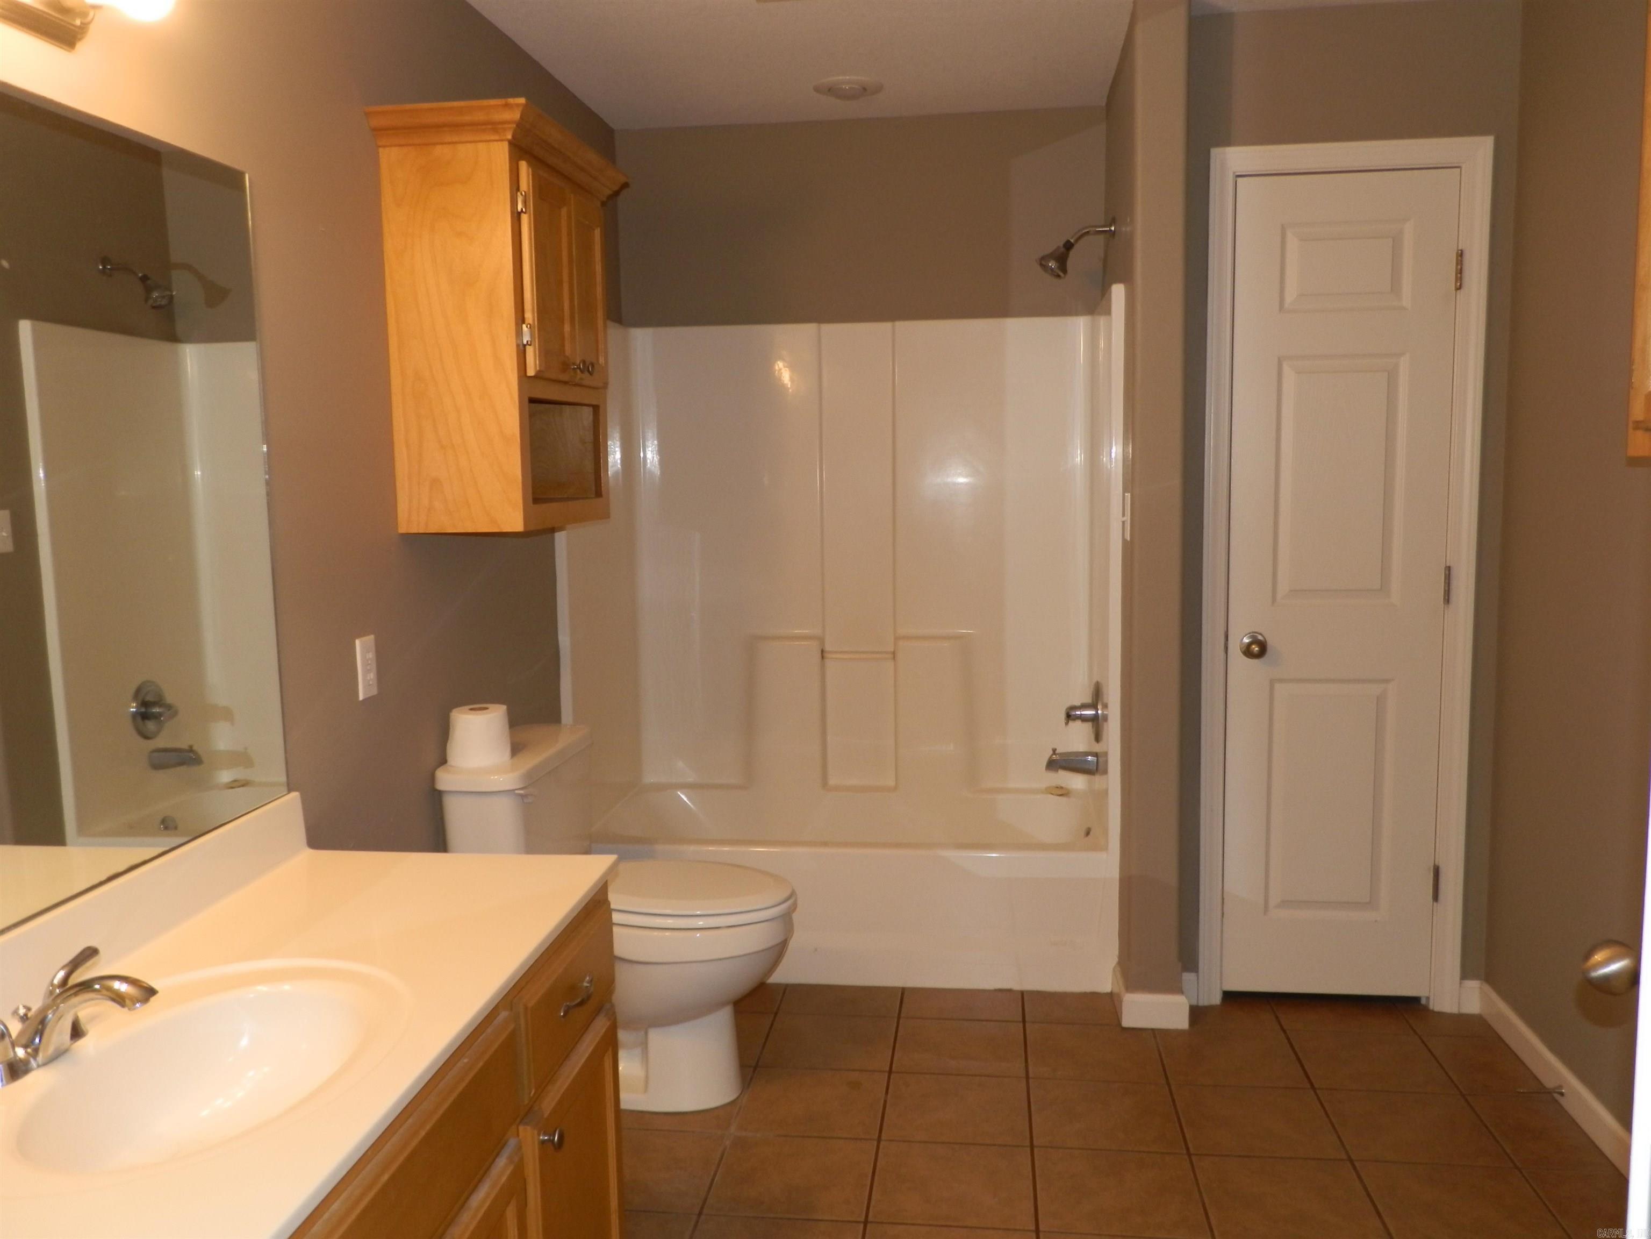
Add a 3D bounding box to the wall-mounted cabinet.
[{"bbox_3d":[-0.659,-0.605,2.882,0.308,0.801,0.722,0,6,7],"label":"wall-mounted cabinet"}]

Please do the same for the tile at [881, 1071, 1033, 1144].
[{"bbox_3d":[0.289,1.068,2.911,0.305,0.010,0.301,0,6,7],"label":"tile"}]

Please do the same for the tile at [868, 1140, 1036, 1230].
[{"bbox_3d":[0.248,1.094,2.586,0.308,0.010,0.308,0,6,7],"label":"tile"}]

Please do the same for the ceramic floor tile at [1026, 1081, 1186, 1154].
[{"bbox_3d":[0.597,1.060,2.856,0.308,0.010,0.308,0,6,7],"label":"ceramic floor tile"}]

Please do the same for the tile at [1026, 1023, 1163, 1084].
[{"bbox_3d":[0.635,1.027,3.165,0.308,0.010,0.308,0,6,7],"label":"tile"}]

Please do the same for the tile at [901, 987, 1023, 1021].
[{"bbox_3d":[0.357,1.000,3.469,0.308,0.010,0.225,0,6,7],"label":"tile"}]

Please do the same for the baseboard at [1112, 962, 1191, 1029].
[{"bbox_3d":[0.829,0.954,3.409,0.165,0.091,0.226,0,6,7],"label":"baseboard"}]

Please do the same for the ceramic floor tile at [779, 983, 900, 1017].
[{"bbox_3d":[0.047,1.007,3.516,0.305,0.010,0.206,0,6,7],"label":"ceramic floor tile"}]

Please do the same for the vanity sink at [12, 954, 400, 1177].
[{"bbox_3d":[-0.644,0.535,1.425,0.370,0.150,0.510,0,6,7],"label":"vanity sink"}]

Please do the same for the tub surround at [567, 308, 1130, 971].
[{"bbox_3d":[0.067,0.035,3.865,1.495,1.840,0.740,0,6,7],"label":"tub surround"}]

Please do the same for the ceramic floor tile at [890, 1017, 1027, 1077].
[{"bbox_3d":[0.327,1.034,3.217,0.305,0.010,0.301,0,6,7],"label":"ceramic floor tile"}]

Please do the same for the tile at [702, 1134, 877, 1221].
[{"bbox_3d":[-0.061,1.104,2.643,0.305,0.010,0.301,0,6,7],"label":"tile"}]

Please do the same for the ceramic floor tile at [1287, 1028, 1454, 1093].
[{"bbox_3d":[1.262,1.030,3.101,0.305,0.010,0.301,0,6,7],"label":"ceramic floor tile"}]

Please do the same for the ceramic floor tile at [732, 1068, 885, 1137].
[{"bbox_3d":[-0.025,1.062,2.934,0.308,0.010,0.308,0,6,7],"label":"ceramic floor tile"}]

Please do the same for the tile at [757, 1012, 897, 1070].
[{"bbox_3d":[0.015,1.036,3.256,0.305,0.010,0.301,0,6,7],"label":"tile"}]

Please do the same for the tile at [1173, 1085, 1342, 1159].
[{"bbox_3d":[0.907,1.059,2.818,0.308,0.010,0.308,0,6,7],"label":"tile"}]

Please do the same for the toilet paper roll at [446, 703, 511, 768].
[{"bbox_3d":[-0.733,0.248,2.845,0.120,0.108,0.120,-1,6,0],"label":"toilet paper roll"}]

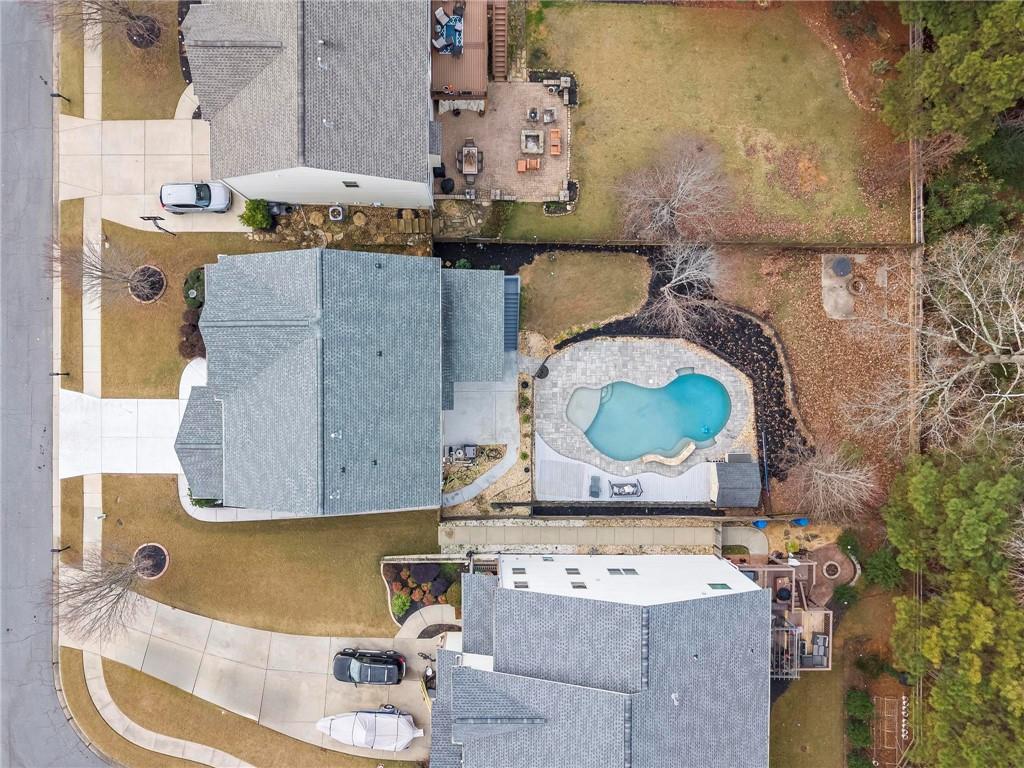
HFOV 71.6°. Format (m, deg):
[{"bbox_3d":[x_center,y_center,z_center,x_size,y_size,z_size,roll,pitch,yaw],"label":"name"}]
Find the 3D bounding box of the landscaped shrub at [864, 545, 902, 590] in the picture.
[{"bbox_3d":[26.092,12.958,49.867,2.400,2.300,2.800,0,91,-1],"label":"landscaped shrub"}]

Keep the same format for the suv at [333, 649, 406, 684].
[{"bbox_3d":[-9.405,18.798,46.965,4.830,1.760,1.930,2,90,-2],"label":"suv"}]

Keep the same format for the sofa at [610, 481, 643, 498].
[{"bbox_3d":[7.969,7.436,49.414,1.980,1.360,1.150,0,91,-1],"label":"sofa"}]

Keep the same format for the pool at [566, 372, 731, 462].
[{"bbox_3d":[9.600,2.272,50.456,11.640,1.500,6.310,0,91,-2],"label":"pool"}]

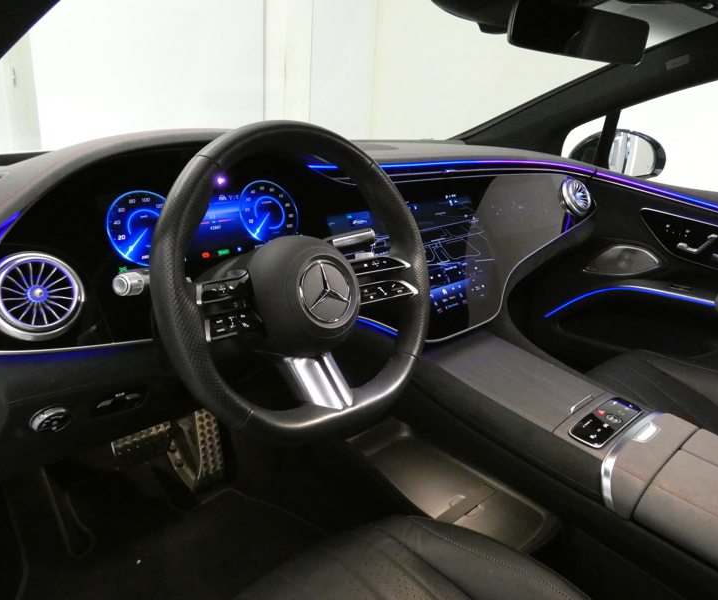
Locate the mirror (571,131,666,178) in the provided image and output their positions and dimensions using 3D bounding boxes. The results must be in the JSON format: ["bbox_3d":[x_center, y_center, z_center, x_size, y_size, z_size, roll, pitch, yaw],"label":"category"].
[{"bbox_3d":[0.727,-0.421,1.661,0.235,0.155,0.130,-6,18,-25],"label":"mirror"}]

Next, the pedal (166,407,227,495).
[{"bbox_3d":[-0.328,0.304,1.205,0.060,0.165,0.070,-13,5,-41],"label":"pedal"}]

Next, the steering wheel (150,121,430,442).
[{"bbox_3d":[-0.060,-0.021,0.665,0.372,0.362,0.090,-12,1,-42],"label":"steering wheel"}]

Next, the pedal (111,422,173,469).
[{"bbox_3d":[-0.392,0.264,1.057,0.111,0.058,0.030,-13,-4,-41],"label":"pedal"}]

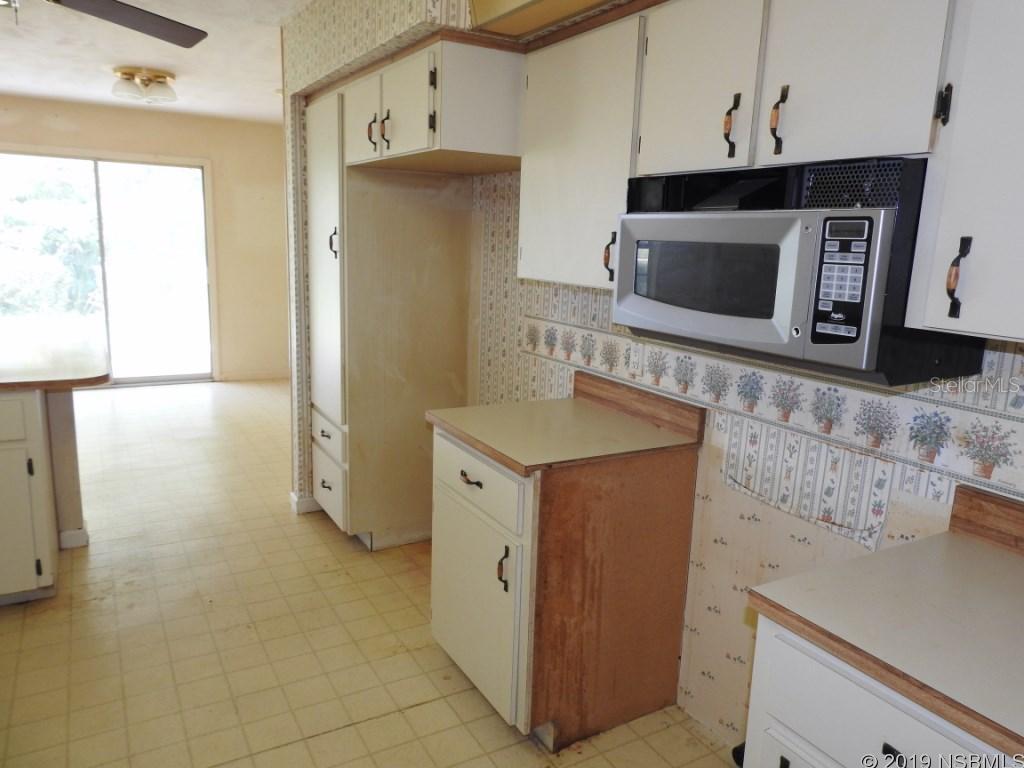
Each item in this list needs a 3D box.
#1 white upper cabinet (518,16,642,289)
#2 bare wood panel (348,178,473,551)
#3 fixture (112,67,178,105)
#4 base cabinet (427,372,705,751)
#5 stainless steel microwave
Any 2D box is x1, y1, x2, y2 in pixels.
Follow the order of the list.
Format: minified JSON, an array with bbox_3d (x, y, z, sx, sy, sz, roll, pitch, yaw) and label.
[{"bbox_3d":[0.321,-0.684,2.258,0.321,0.734,0.638,-4,13,-30],"label":"white upper cabinet"},{"bbox_3d":[-0.482,-0.086,3.340,0.613,1.745,0.023,-5,13,-31],"label":"bare wood panel"},{"bbox_3d":[-2.416,-1.961,4.677,0.367,0.159,0.367,-5,13,-31],"label":"fixture"},{"bbox_3d":[0.135,0.534,2.377,0.645,1.013,0.642,-5,13,-31],"label":"base cabinet"},{"bbox_3d":[0.637,-0.274,1.660,0.420,0.407,0.733,-5,13,-31],"label":"stainless steel microwave"}]

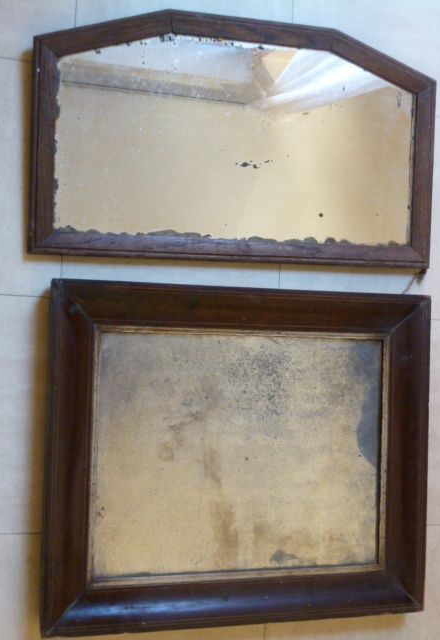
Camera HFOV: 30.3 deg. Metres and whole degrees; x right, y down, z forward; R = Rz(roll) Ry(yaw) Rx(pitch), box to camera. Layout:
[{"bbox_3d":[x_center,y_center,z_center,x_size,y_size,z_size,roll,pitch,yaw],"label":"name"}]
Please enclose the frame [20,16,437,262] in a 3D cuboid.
[{"bbox_3d":[0.041,-0.299,1.365,0.696,0.028,0.403,1,89,-16],"label":"frame"}]

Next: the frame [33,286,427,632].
[{"bbox_3d":[0.042,0.221,1.345,0.646,0.054,0.543,2,89,-16],"label":"frame"}]

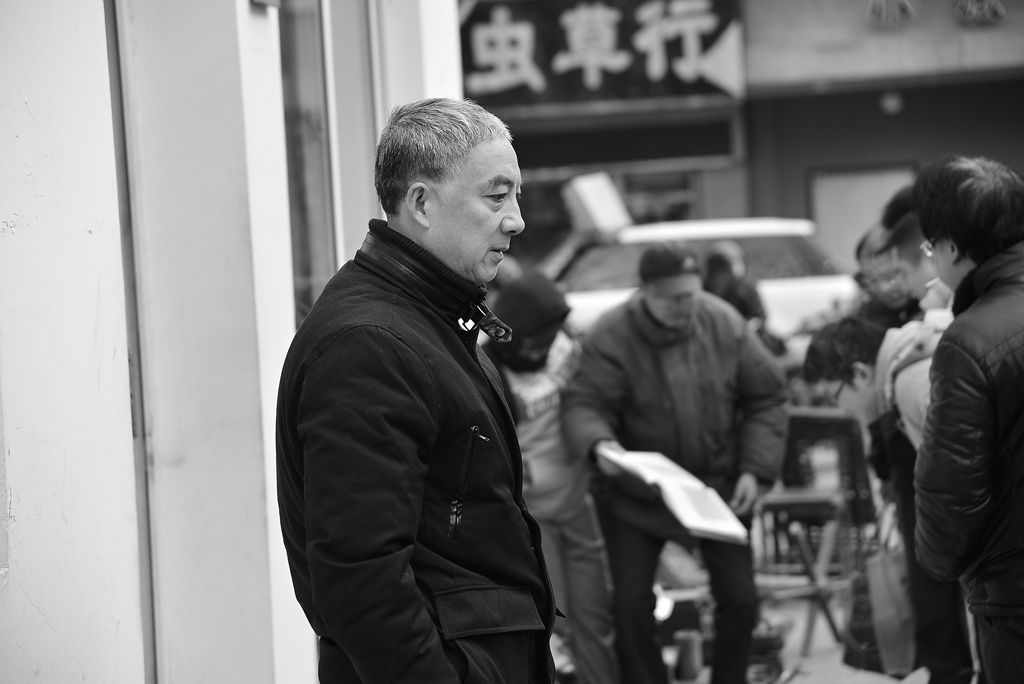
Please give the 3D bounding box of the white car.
[{"bbox_3d":[1.020,-0.190,23.800,4.300,1.500,1.780,-3,2,0],"label":"white car"}]

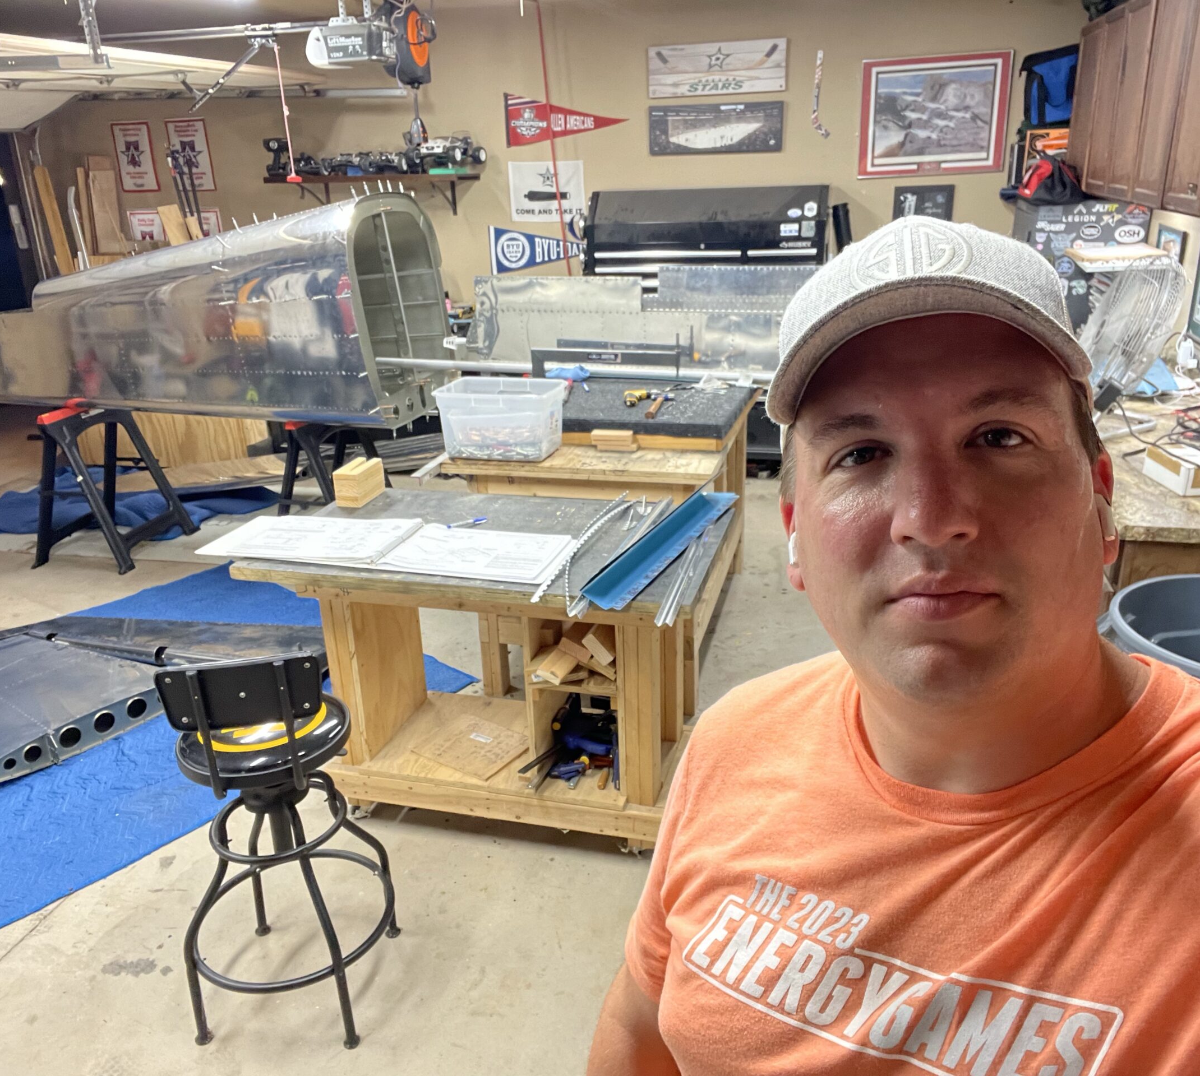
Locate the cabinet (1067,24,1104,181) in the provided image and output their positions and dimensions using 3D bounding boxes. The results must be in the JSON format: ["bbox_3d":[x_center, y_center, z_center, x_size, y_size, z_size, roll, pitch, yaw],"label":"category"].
[{"bbox_3d":[2.504,-2.080,4.599,0.320,0.729,0.480,3,23,13],"label":"cabinet"}]

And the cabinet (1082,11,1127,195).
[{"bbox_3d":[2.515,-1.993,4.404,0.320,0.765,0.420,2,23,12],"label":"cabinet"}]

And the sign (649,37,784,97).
[{"bbox_3d":[0.658,-2.651,5.388,0.771,0.263,0.030,2,23,12],"label":"sign"}]

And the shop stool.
[{"bbox_3d":[-0.707,0.607,2.066,0.420,0.970,0.430,-5,22,-6],"label":"shop stool"}]

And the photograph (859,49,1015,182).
[{"bbox_3d":[1.839,-2.328,5.263,0.778,0.606,0.030,2,23,12],"label":"photograph"}]

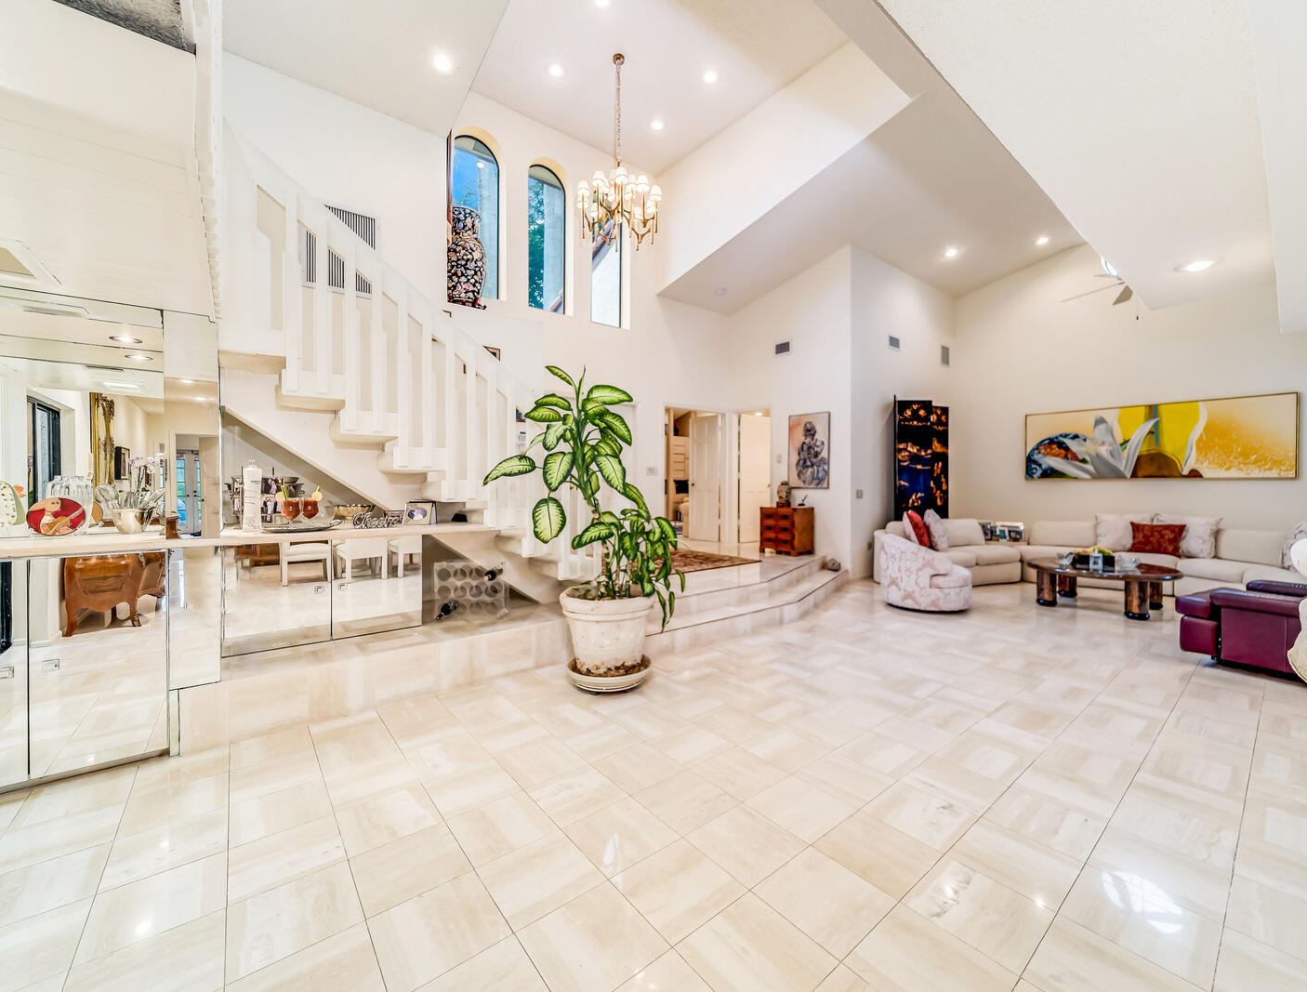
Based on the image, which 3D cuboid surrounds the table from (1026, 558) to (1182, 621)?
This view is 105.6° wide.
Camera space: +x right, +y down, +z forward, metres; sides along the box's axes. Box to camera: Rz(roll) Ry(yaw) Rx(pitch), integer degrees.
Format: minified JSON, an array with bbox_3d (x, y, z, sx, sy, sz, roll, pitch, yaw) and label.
[{"bbox_3d":[4.830,0.975,5.360,1.340,0.425,1.270,0,0,-39],"label":"table"}]

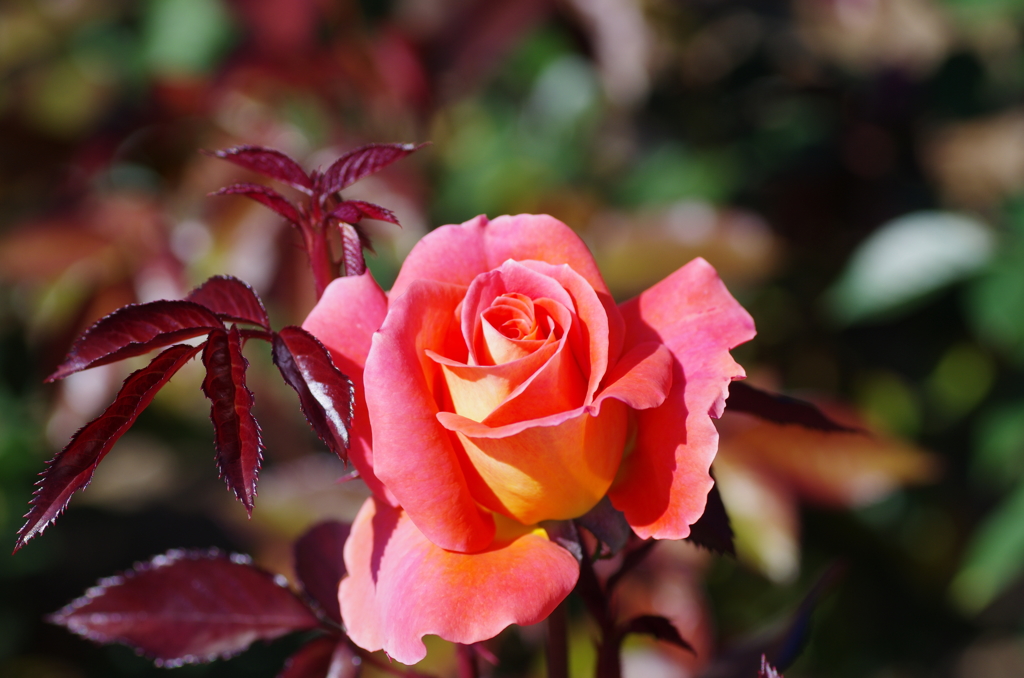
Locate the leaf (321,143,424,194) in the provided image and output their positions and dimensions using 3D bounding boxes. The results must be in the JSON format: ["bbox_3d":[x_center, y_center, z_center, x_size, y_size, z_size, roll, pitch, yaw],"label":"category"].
[{"bbox_3d":[-0.032,-0.040,0.899,0.027,0.005,0.011,-24,41,6],"label":"leaf"}]

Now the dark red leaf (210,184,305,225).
[{"bbox_3d":[-0.059,-0.032,0.894,0.022,0.005,0.010,19,37,-8],"label":"dark red leaf"}]

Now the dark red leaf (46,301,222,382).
[{"bbox_3d":[-0.087,0.000,0.874,0.042,0.008,0.016,-16,37,3],"label":"dark red leaf"}]

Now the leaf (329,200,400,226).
[{"bbox_3d":[-0.034,-0.029,0.892,0.018,0.005,0.009,10,36,19],"label":"leaf"}]

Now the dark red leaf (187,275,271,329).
[{"bbox_3d":[-0.066,-0.008,0.889,0.018,0.007,0.033,-23,25,-33],"label":"dark red leaf"}]

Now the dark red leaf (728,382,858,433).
[{"bbox_3d":[0.064,0.016,0.912,0.043,0.006,0.018,14,23,-7],"label":"dark red leaf"}]

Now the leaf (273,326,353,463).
[{"bbox_3d":[-0.045,0.012,0.867,0.017,0.007,0.037,-19,64,-20],"label":"leaf"}]

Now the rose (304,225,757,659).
[{"bbox_3d":[0.004,0.023,0.880,0.102,0.088,0.085,1,22,2],"label":"rose"}]

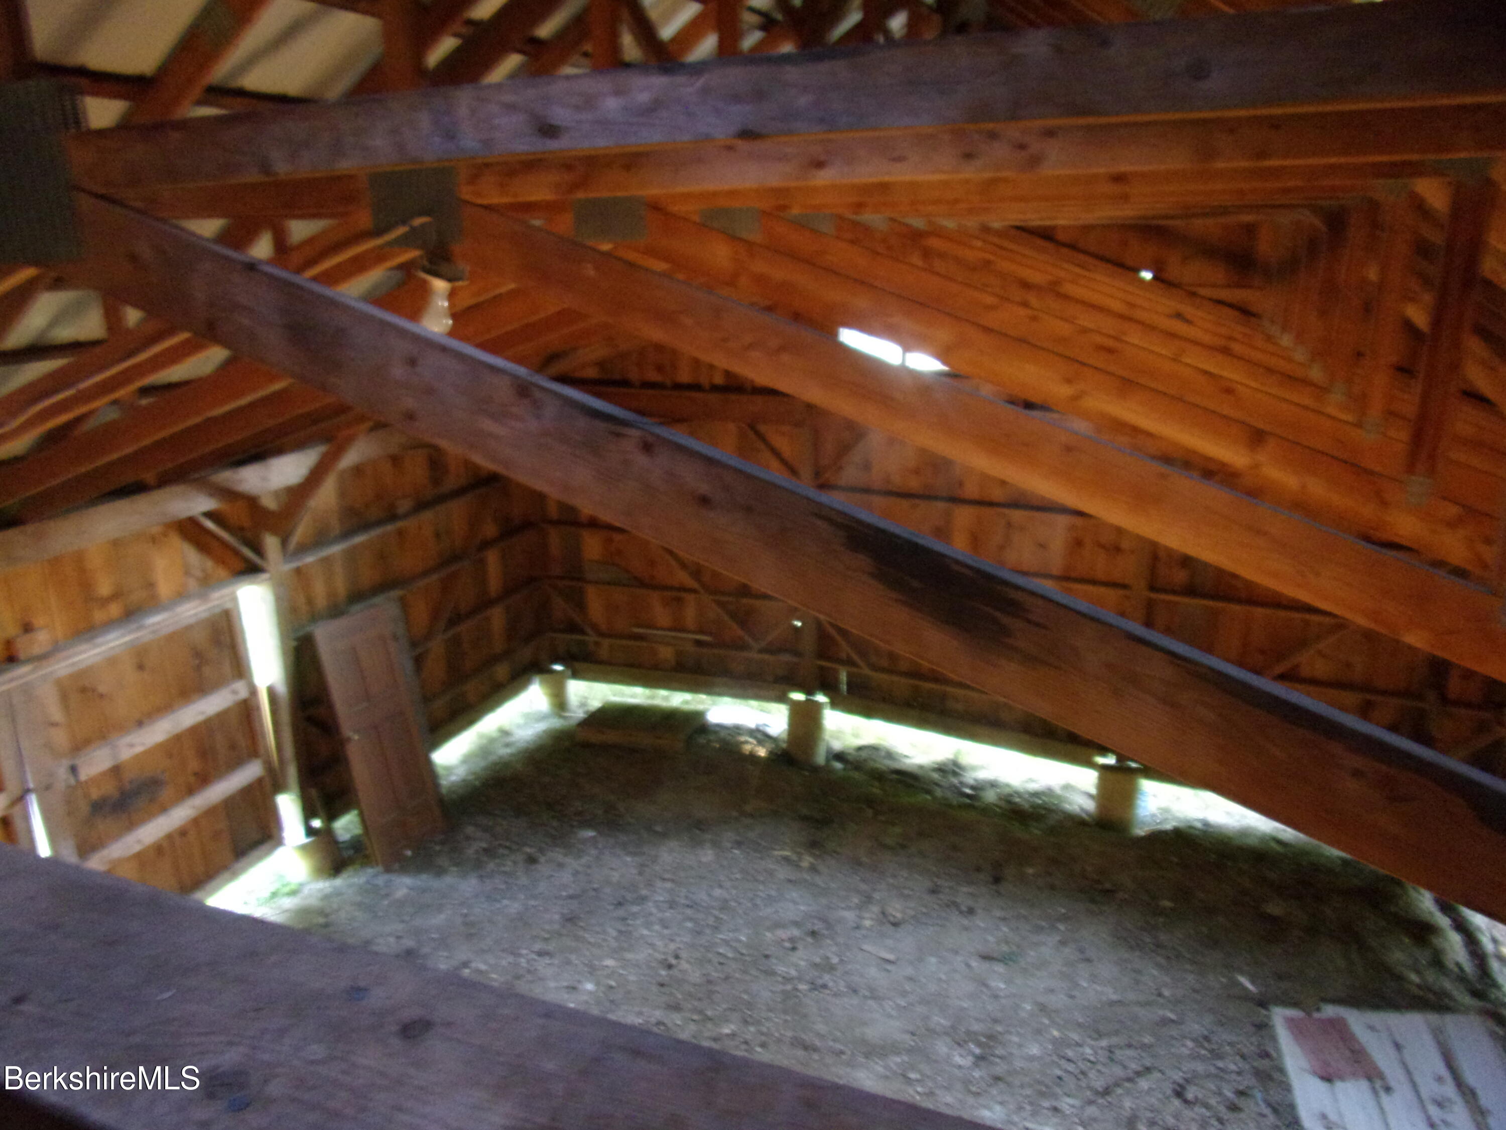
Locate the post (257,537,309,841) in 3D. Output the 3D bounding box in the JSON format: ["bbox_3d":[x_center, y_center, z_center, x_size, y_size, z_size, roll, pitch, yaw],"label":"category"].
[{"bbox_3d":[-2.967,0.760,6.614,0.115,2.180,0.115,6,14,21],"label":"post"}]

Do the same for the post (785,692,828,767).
[{"bbox_3d":[0.454,1.369,8.897,0.330,0.570,0.330,0,17,0],"label":"post"}]

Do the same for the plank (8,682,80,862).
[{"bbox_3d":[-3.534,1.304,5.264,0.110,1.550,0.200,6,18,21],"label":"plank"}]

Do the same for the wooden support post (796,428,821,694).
[{"bbox_3d":[0.452,-0.010,8.465,0.145,2.257,0.145,6,18,21],"label":"wooden support post"}]

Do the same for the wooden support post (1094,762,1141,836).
[{"bbox_3d":[2.752,1.739,7.942,0.320,0.475,0.320,6,18,21],"label":"wooden support post"}]

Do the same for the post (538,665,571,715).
[{"bbox_3d":[-1.838,1.151,9.686,0.310,0.353,0.310,0,17,0],"label":"post"}]

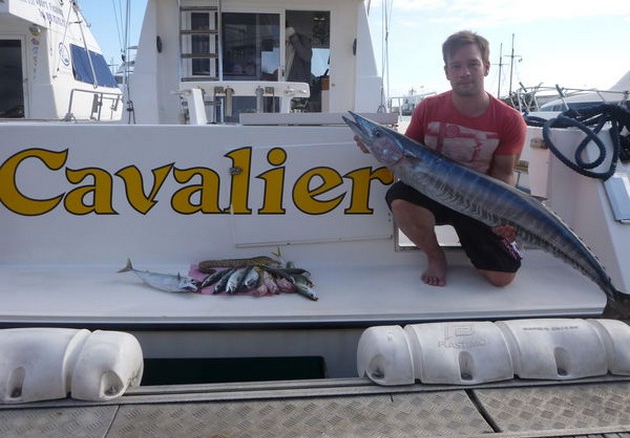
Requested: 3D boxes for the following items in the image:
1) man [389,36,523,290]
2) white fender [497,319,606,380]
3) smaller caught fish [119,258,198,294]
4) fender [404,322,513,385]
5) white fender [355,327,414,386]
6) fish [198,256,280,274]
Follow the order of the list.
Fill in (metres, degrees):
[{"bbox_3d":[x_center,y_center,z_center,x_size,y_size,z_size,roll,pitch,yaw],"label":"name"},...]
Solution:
[{"bbox_3d":[0.630,-0.267,2.363,0.620,1.070,0.580,3,14,11],"label":"man"},{"bbox_3d":[0.849,0.461,1.849,0.345,0.190,0.190,0,14,-4],"label":"white fender"},{"bbox_3d":[-0.684,0.246,2.208,0.360,0.100,0.070,11,-20,19],"label":"smaller caught fish"},{"bbox_3d":[0.505,0.464,1.825,0.345,0.190,0.190,0,14,-4],"label":"fender"},{"bbox_3d":[0.240,0.466,1.806,0.195,0.190,0.190,0,14,-4],"label":"white fender"},{"bbox_3d":[-0.358,0.209,2.418,0.385,0.085,0.110,-1,14,-8],"label":"fish"}]

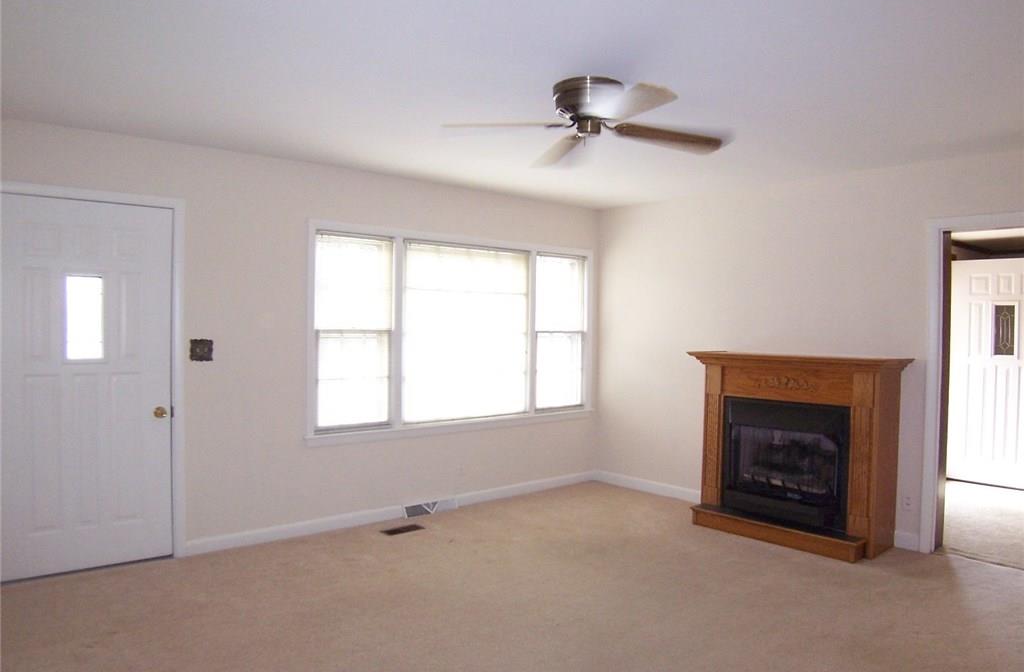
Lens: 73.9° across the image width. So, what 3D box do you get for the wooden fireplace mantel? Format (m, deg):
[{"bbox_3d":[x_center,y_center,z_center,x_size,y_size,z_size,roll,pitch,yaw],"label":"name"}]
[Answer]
[{"bbox_3d":[1.835,0.725,4.457,0.520,1.200,1.370,0,1,-40],"label":"wooden fireplace mantel"}]

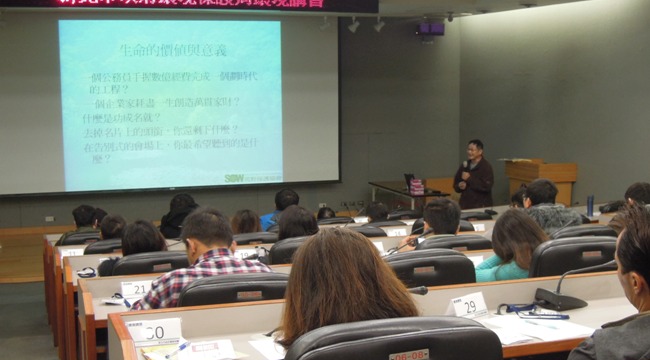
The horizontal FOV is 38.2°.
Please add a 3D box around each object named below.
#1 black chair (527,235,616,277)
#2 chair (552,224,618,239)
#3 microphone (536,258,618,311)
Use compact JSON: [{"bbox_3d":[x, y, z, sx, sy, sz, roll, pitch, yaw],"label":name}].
[{"bbox_3d":[0.943,0.750,3.910,0.520,1.040,0.600,-3,7,-18],"label":"black chair"},{"bbox_3d":[1.440,0.742,5.637,0.580,1.020,0.620,-2,7,-16],"label":"chair"},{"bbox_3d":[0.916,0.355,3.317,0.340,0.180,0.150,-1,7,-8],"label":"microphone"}]

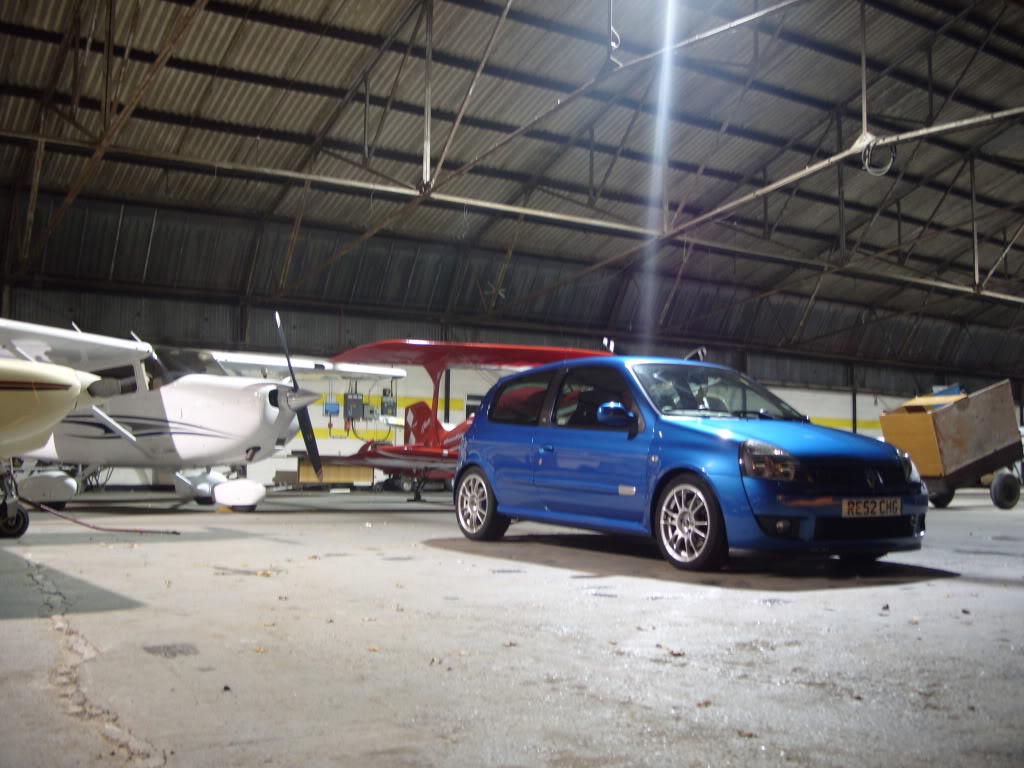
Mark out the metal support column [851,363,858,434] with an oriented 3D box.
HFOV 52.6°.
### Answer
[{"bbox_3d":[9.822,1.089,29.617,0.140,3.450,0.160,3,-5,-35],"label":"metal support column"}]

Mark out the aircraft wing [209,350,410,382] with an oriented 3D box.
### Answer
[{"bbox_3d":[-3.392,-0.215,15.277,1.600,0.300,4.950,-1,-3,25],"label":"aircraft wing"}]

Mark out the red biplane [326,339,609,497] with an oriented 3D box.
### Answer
[{"bbox_3d":[0.080,0.638,14.052,6.100,2.003,5.686,4,-5,-38],"label":"red biplane"}]

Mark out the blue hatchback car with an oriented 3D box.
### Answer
[{"bbox_3d":[1.063,0.504,7.549,1.710,1.410,3.810,3,-5,-32],"label":"blue hatchback car"}]

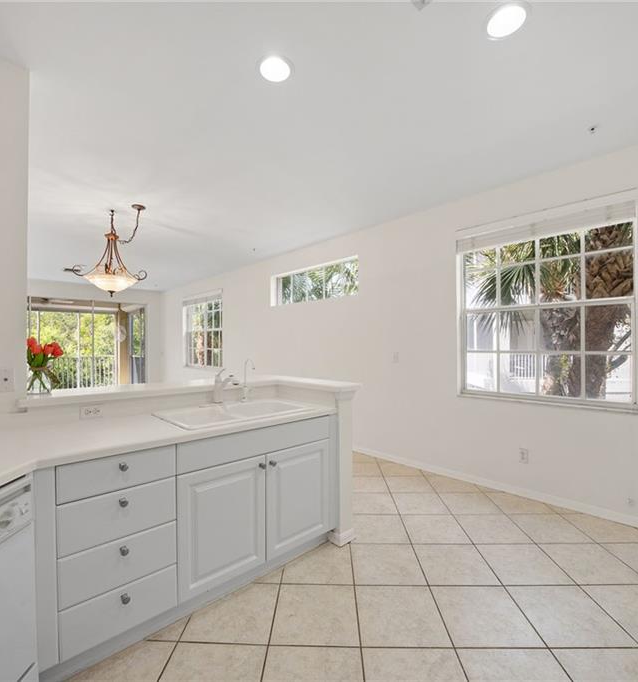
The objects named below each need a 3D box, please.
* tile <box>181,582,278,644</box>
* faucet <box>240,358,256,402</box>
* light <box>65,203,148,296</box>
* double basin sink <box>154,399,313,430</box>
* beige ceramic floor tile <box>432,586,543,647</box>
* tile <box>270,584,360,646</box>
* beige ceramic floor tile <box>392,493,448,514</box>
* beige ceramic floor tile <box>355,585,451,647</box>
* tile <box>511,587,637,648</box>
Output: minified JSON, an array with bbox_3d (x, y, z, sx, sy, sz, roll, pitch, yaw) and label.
[{"bbox_3d":[-0.417,1.341,1.693,0.405,0.012,0.385,0,0,-1],"label":"tile"},{"bbox_3d":[-0.510,0.280,2.385,0.055,0.310,0.130,0,0,-44],"label":"faucet"},{"bbox_3d":[-2.180,-0.925,3.600,0.700,0.910,0.700,0,0,0],"label":"light"},{"bbox_3d":[-0.516,0.525,2.125,0.820,0.190,0.530,0,0,-44],"label":"double basin sink"},{"bbox_3d":[0.801,1.341,1.671,0.405,0.012,0.385,0,0,-1],"label":"beige ceramic floor tile"},{"bbox_3d":[-0.012,1.341,1.679,0.405,0.012,0.385,0,0,-1],"label":"tile"},{"bbox_3d":[0.826,1.341,2.804,0.405,0.012,0.385,0,0,-1],"label":"beige ceramic floor tile"},{"bbox_3d":[0.393,1.341,1.672,0.405,0.012,0.385,0,0,-1],"label":"beige ceramic floor tile"},{"bbox_3d":[1.209,1.341,1.672,0.405,0.012,0.385,0,0,-1],"label":"tile"}]

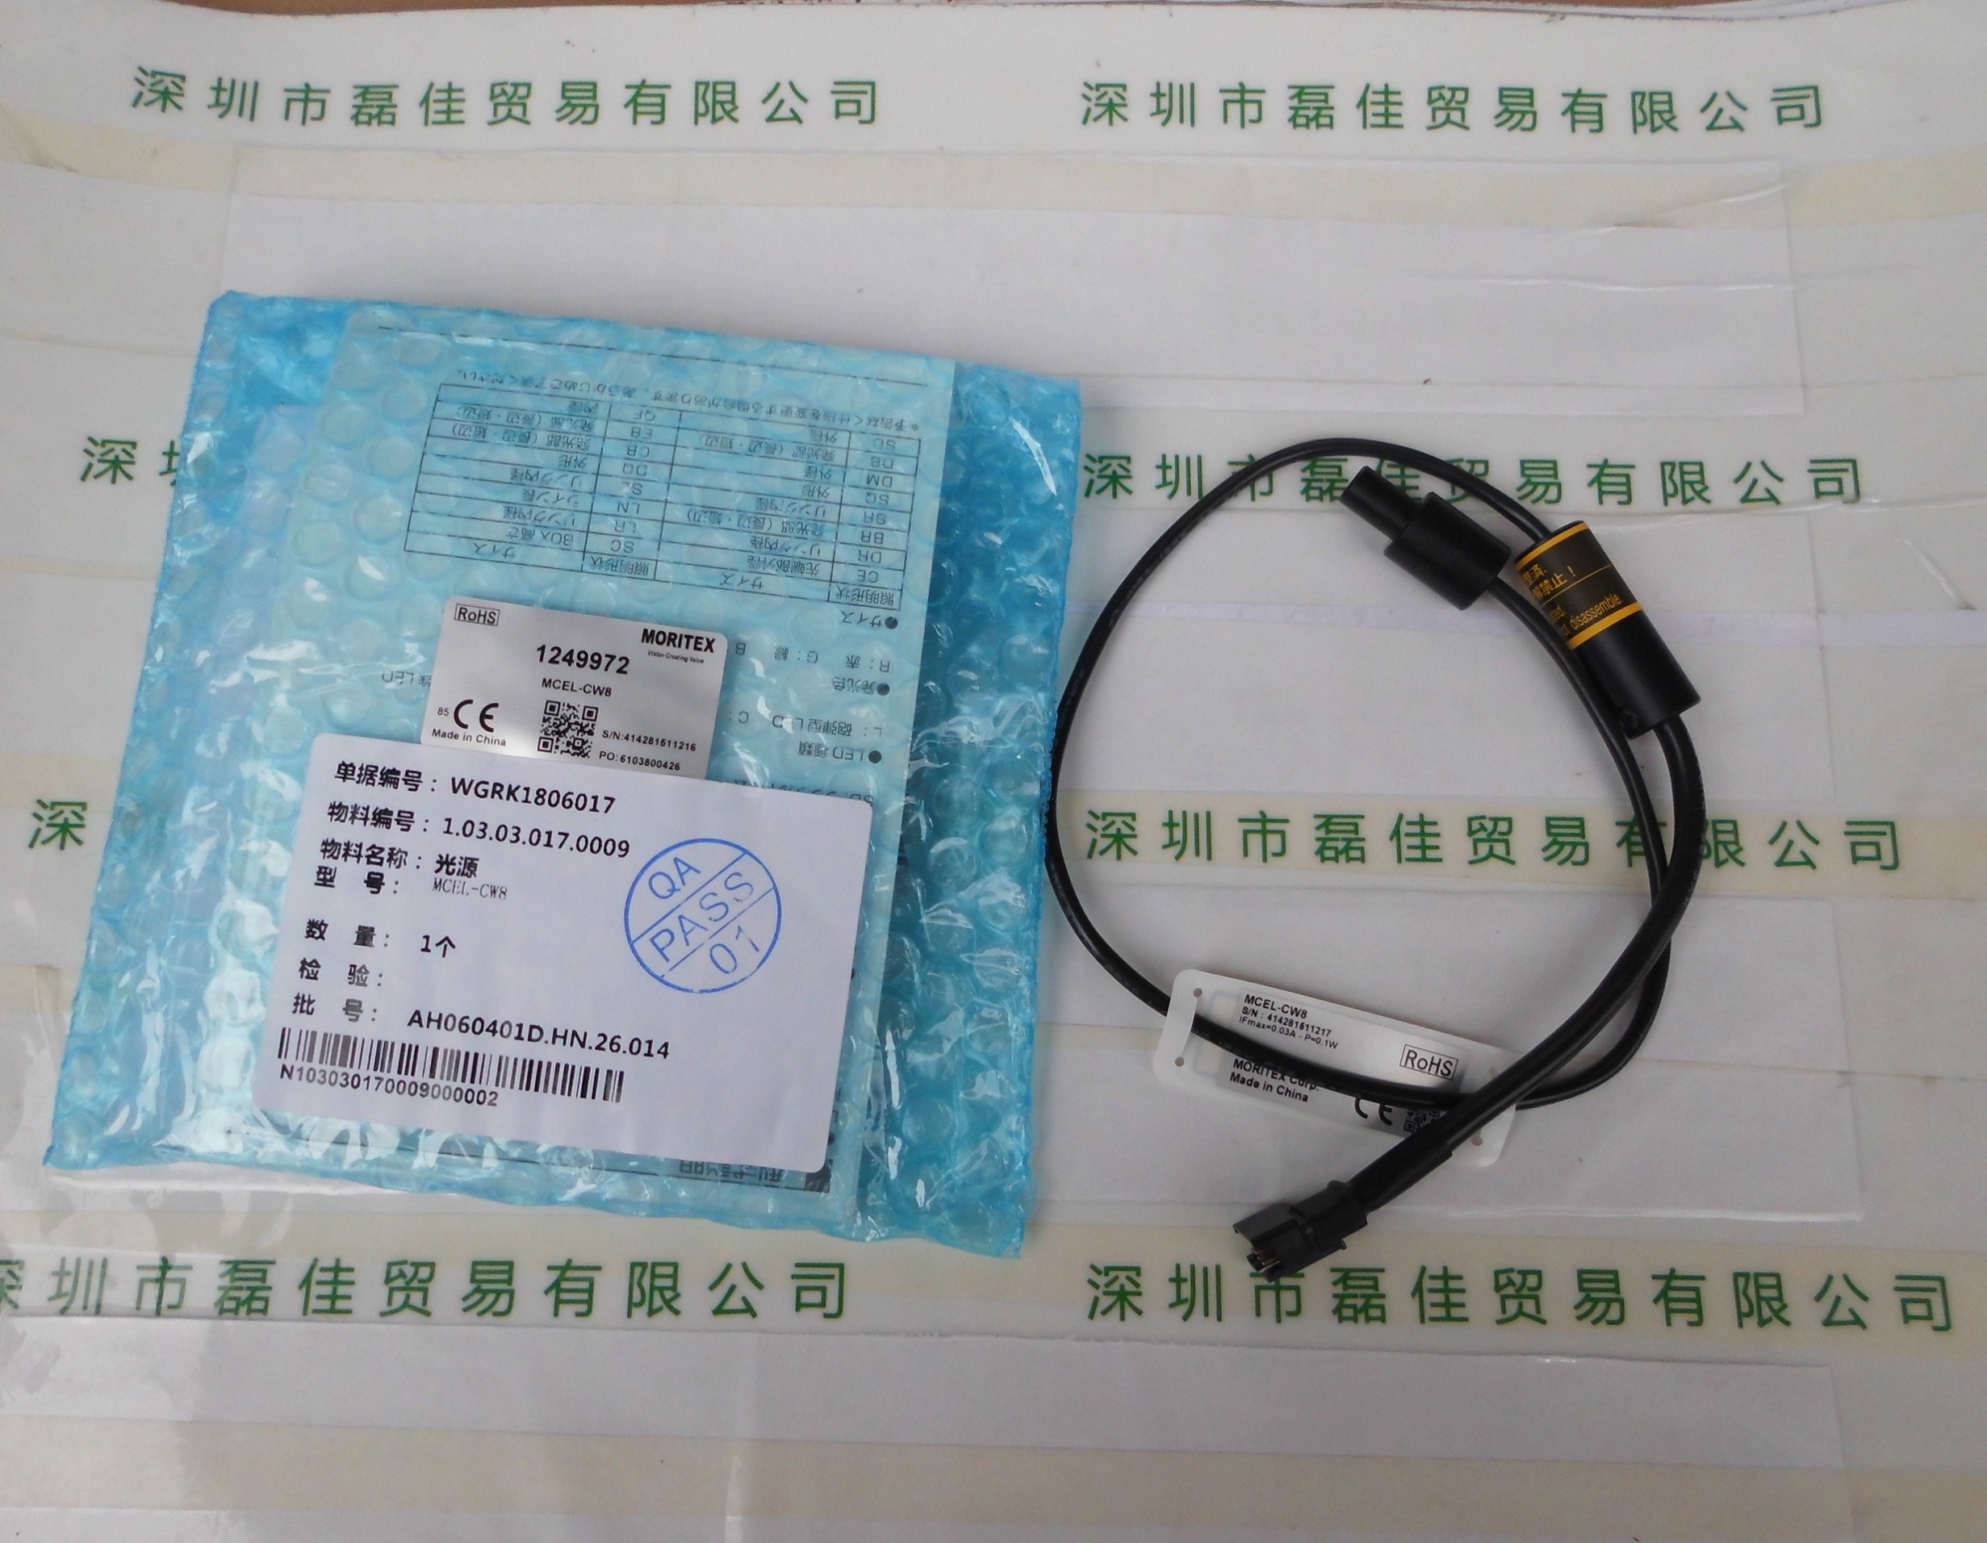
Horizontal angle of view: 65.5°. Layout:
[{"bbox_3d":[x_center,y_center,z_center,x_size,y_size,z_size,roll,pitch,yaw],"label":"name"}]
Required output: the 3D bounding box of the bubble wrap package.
[{"bbox_3d":[-0.069,-0.005,0.264,0.160,0.016,0.156,5,78,0],"label":"bubble wrap package"}]

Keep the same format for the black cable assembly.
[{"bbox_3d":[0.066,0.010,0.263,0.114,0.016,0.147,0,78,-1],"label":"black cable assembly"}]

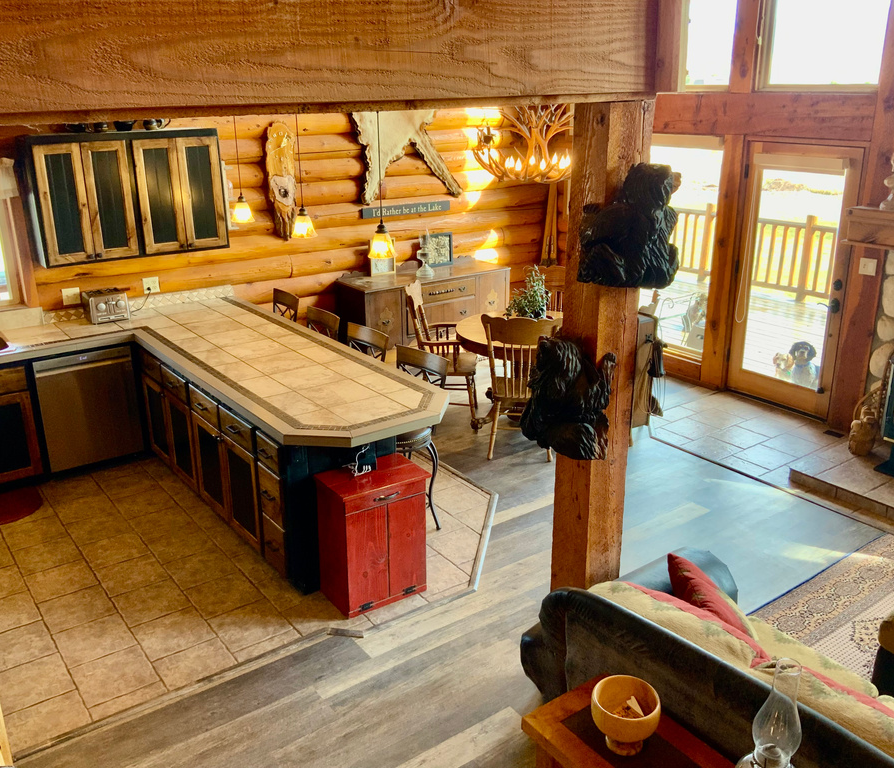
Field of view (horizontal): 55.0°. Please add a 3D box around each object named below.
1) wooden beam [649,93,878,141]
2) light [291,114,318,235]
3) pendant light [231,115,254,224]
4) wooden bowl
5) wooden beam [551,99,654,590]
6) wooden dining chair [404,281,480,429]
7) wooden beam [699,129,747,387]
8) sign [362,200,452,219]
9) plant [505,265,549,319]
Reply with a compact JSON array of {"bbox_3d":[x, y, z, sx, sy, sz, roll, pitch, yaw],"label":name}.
[{"bbox_3d":[2.420,-2.117,6.755,0.190,0.330,2.100,-12,22,-31],"label":"wooden beam"},{"bbox_3d":[-0.787,-1.173,4.606,0.145,0.760,0.145,-14,23,-34],"label":"light"},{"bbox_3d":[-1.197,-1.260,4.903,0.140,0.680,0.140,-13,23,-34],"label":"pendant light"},{"bbox_3d":[0.519,0.978,2.475,0.200,0.177,0.200,0,19,0],"label":"wooden bowl"},{"bbox_3d":[0.586,0.111,3.404,0.200,2.330,0.200,-13,23,-34],"label":"wooden beam"},{"bbox_3d":[-0.014,-0.250,6.666,0.580,1.060,0.560,0,19,2],"label":"wooden dining chair"},{"bbox_3d":[2.371,-1.000,7.217,0.190,2.100,0.210,-12,22,-31],"label":"wooden beam"},{"bbox_3d":[-0.334,-1.507,7.412,0.890,0.085,0.025,-14,23,-34],"label":"sign"},{"bbox_3d":[0.581,-0.617,6.186,0.300,0.430,0.300,0,19,0],"label":"plant"}]

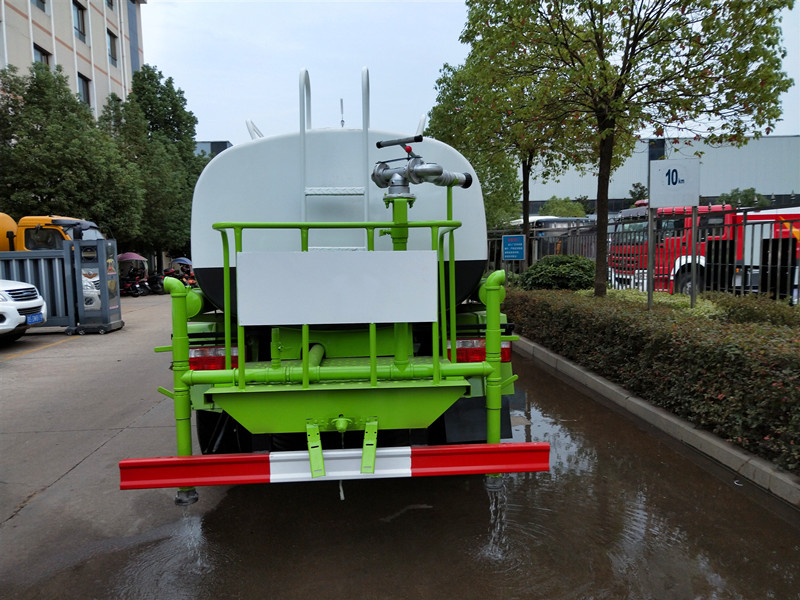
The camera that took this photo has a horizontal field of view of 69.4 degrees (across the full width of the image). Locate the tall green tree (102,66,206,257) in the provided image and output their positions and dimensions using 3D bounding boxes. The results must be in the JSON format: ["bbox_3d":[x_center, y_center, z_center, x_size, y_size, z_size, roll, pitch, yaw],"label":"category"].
[{"bbox_3d":[-11.733,-5.653,27.006,4.600,9.980,4.600,-2,6,-6],"label":"tall green tree"}]

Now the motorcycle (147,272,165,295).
[{"bbox_3d":[-9.571,-0.720,22.243,1.750,1.000,0.720,2,6,26],"label":"motorcycle"}]

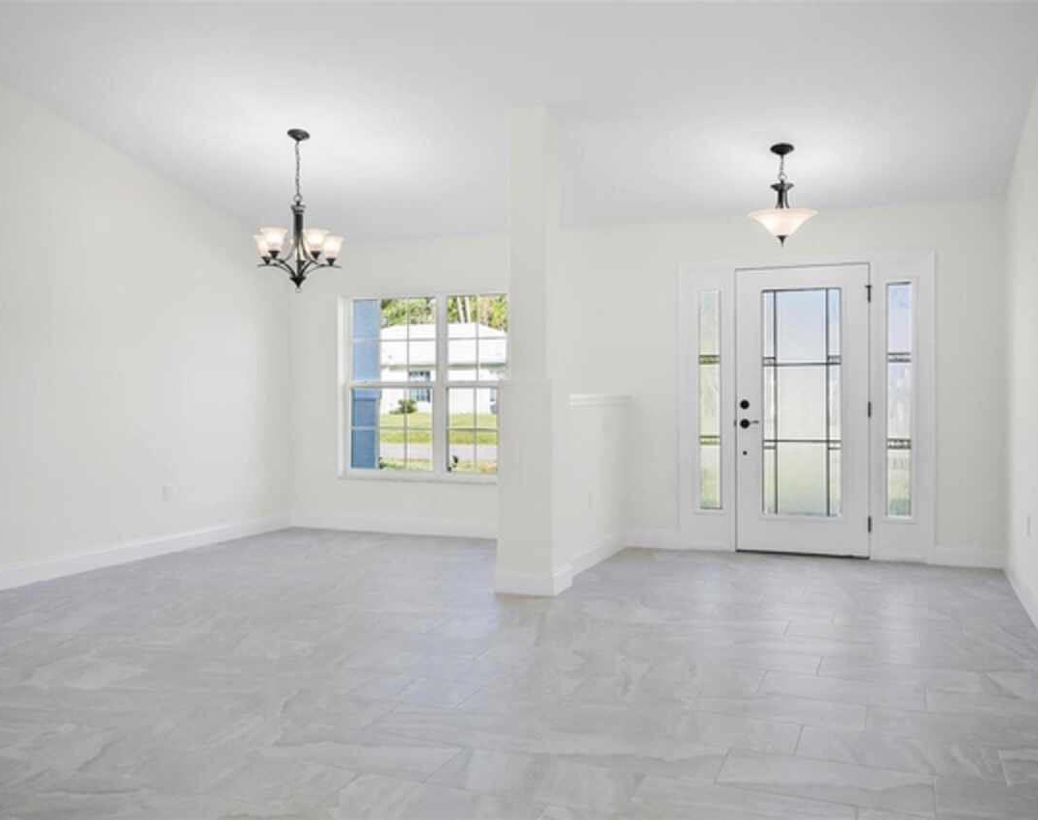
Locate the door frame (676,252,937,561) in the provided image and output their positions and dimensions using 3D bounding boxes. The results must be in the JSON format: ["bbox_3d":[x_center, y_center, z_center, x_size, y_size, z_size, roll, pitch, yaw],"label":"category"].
[{"bbox_3d":[2.009,-0.003,6.355,1.750,2.110,0.130,0,1,23],"label":"door frame"}]

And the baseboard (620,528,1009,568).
[{"bbox_3d":[2.011,0.982,6.333,2.540,0.137,0.018,0,1,23],"label":"baseboard"}]

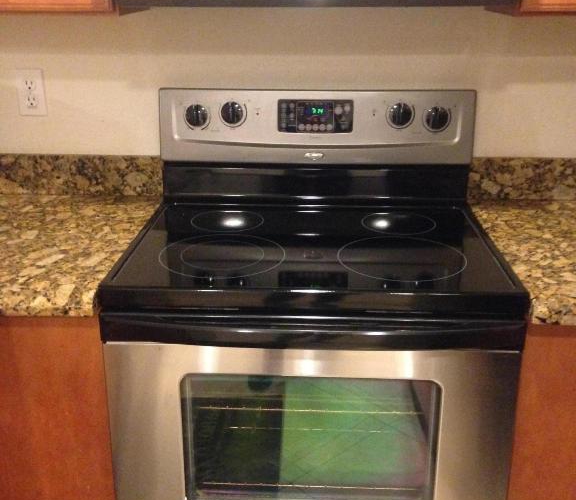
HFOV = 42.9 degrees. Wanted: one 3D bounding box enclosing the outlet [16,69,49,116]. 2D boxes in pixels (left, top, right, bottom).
[{"bbox_3d":[-0.637,-0.392,1.822,0.071,0.115,0.010,1,19,2],"label":"outlet"}]

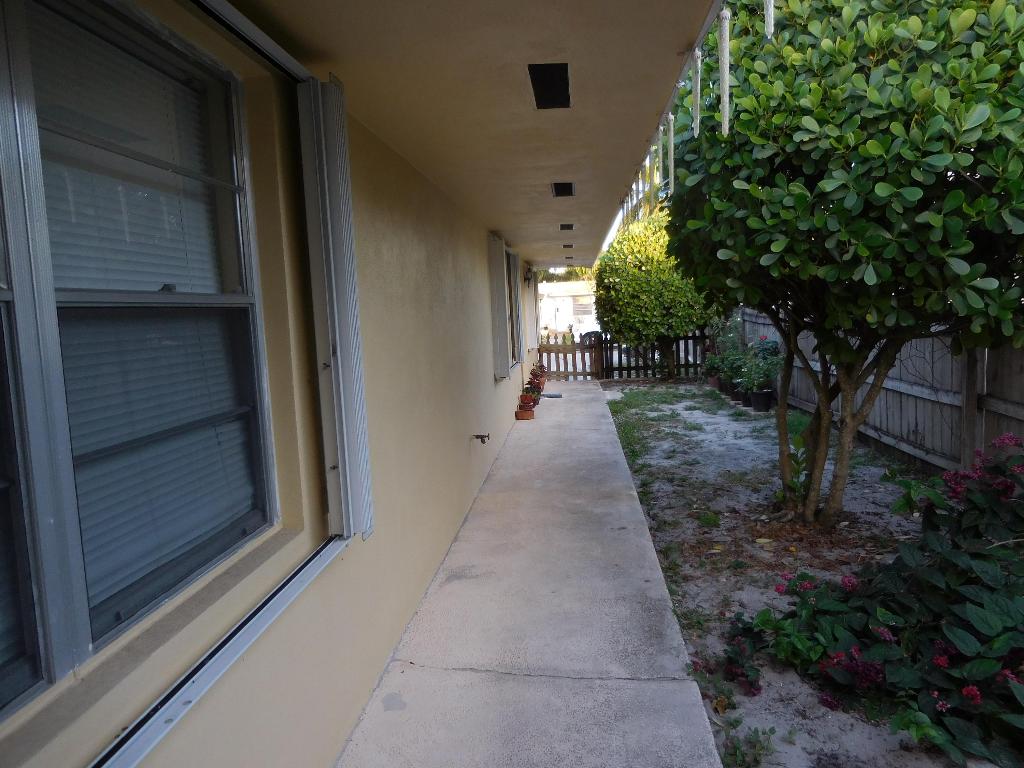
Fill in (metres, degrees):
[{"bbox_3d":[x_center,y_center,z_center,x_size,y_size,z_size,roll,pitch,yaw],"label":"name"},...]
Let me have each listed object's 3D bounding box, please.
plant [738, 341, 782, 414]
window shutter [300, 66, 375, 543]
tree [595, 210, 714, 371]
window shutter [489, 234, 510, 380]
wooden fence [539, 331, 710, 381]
[{"bbox_3d":[3.489,-0.121,10.382,0.620,1.007,0.620,-2,6,5],"label":"plant"},{"bbox_3d":[-0.586,-0.230,2.466,0.120,1.510,0.135,-2,6,5],"label":"window shutter"},{"bbox_3d":[2.799,-1.688,14.517,2.349,3.284,2.400,-2,6,5],"label":"tree"},{"bbox_3d":[-0.115,-0.812,7.816,0.158,1.483,0.294,-2,6,5],"label":"window shutter"},{"bbox_3d":[2.230,-0.576,15.085,3.470,1.010,0.100,-2,6,5],"label":"wooden fence"}]

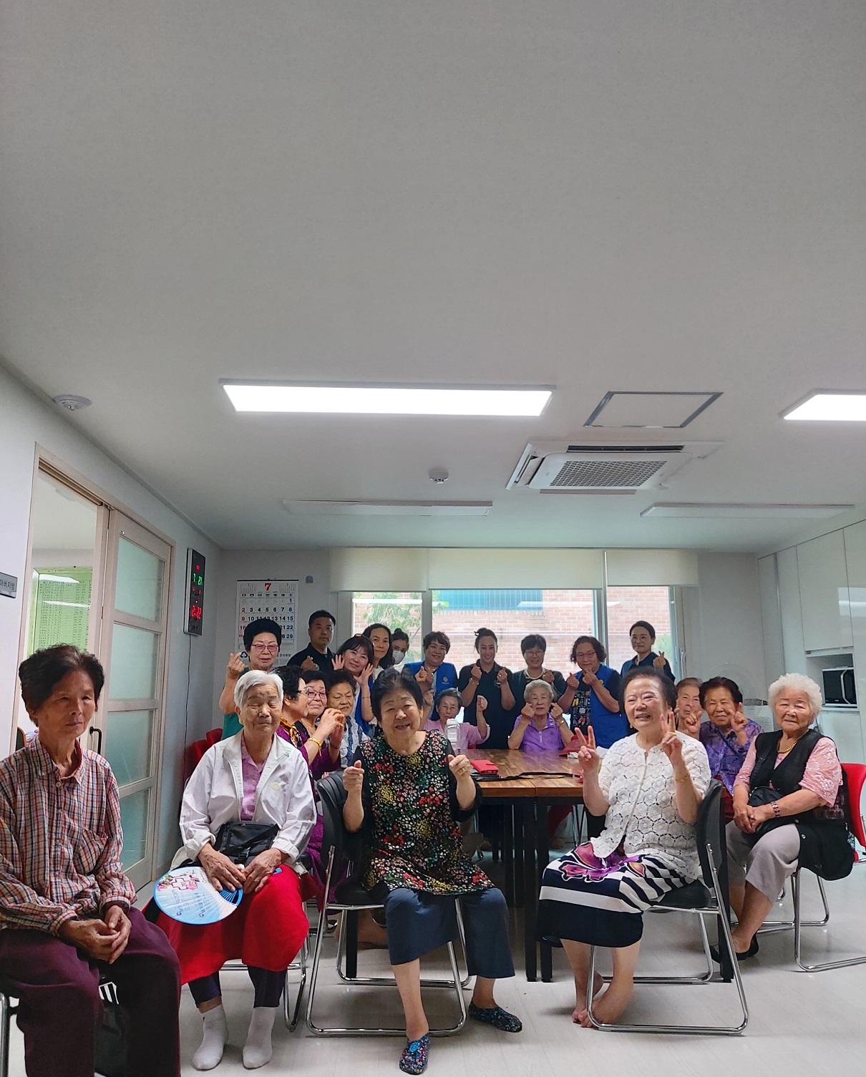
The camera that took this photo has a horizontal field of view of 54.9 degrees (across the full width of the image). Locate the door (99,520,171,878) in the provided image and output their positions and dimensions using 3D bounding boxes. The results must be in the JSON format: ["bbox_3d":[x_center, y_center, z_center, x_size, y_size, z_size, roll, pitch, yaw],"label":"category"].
[{"bbox_3d":[-1.682,0.953,4.661,0.038,2.045,1.120,1,-11,-3],"label":"door"}]

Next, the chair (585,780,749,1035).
[{"bbox_3d":[0.803,1.314,3.107,0.530,0.790,0.510,-1,-10,4],"label":"chair"}]

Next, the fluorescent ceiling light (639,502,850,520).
[{"bbox_3d":[2.026,-0.167,5.392,1.285,0.025,0.315,1,-11,-3],"label":"fluorescent ceiling light"}]

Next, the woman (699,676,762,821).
[{"bbox_3d":[1.480,1.286,4.127,0.520,1.200,0.700,-5,-12,25],"label":"woman"}]

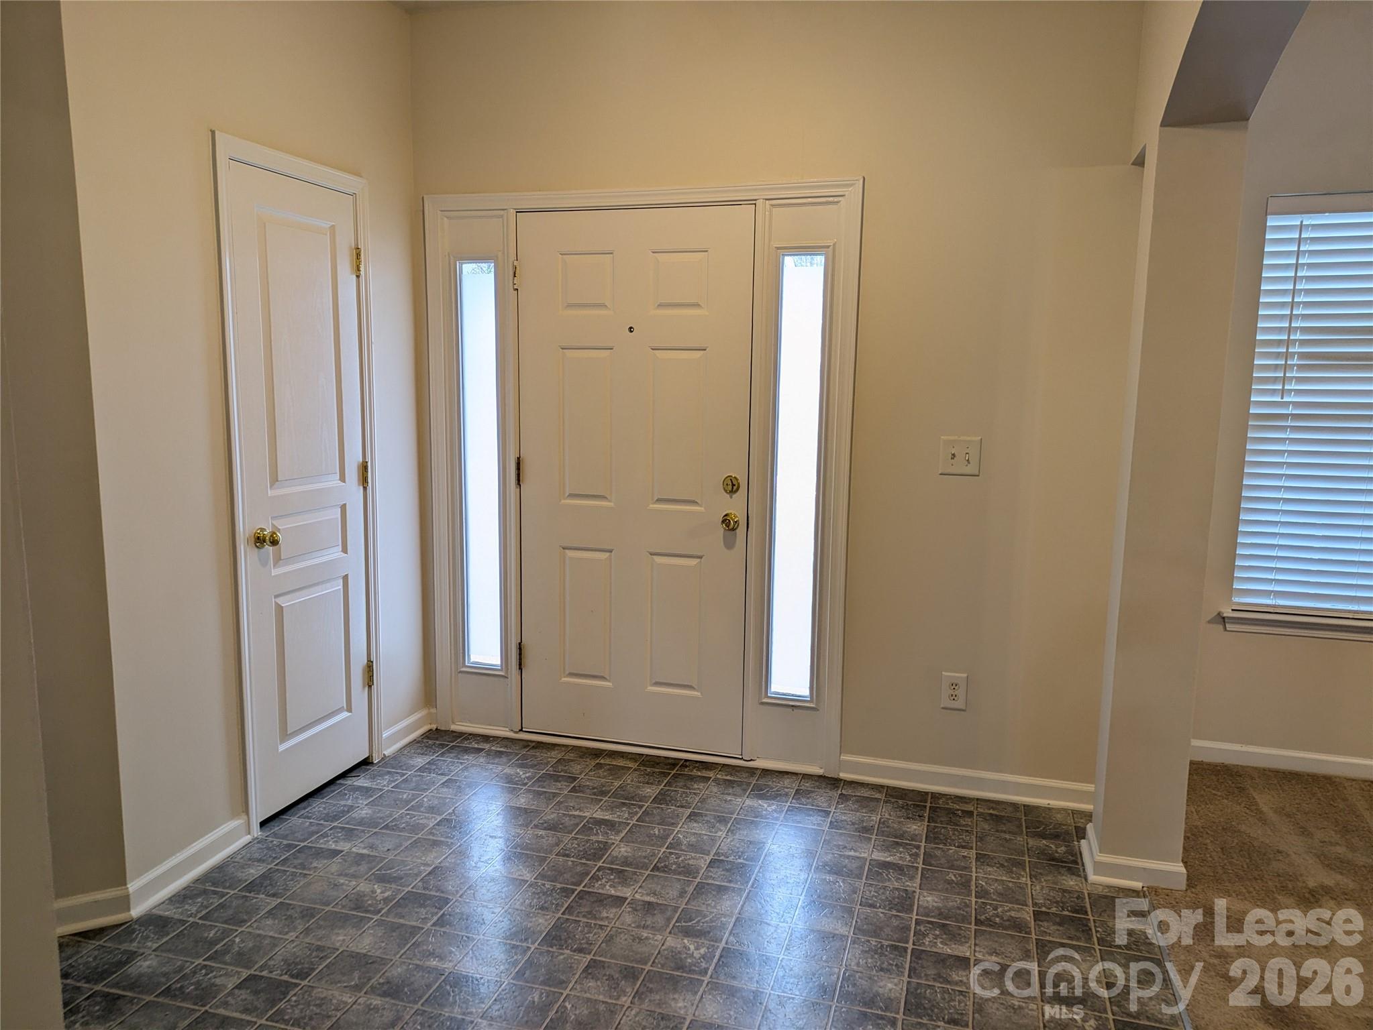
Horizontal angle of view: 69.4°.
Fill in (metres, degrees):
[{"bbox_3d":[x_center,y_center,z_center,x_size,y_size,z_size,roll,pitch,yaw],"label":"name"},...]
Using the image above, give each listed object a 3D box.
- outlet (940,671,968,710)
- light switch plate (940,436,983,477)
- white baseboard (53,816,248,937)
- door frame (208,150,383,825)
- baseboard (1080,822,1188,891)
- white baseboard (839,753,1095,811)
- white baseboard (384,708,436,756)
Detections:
[{"bbox_3d":[0.943,0.622,3.485,0.084,0.131,0.011,3,9,17],"label":"outlet"},{"bbox_3d":[0.932,-0.199,3.374,0.131,0.130,0.013,3,9,17],"label":"light switch plate"},{"bbox_3d":[-1.480,1.009,2.812,0.115,0.082,0.590,3,9,17],"label":"white baseboard"},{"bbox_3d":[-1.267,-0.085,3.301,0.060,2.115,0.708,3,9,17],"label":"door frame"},{"bbox_3d":[1.339,1.026,2.974,0.268,0.085,0.257,3,9,17],"label":"baseboard"},{"bbox_3d":[1.038,0.948,3.495,0.990,0.083,0.030,3,9,17],"label":"white baseboard"},{"bbox_3d":[-1.099,0.853,3.934,0.040,0.083,0.340,3,9,17],"label":"white baseboard"}]

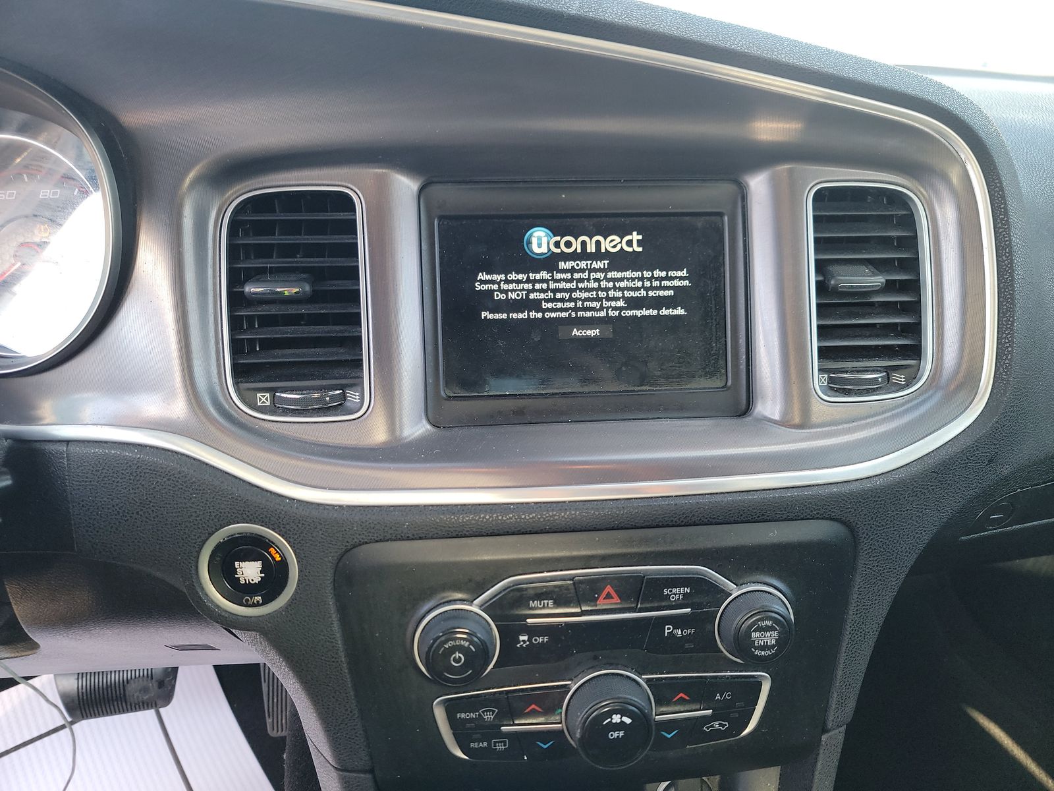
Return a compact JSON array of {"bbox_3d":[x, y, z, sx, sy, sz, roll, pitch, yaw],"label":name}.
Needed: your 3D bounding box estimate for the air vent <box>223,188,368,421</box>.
[{"bbox_3d":[-0.121,-0.047,0.393,0.072,0.122,0.030,-2,0,-5],"label":"air vent"}]

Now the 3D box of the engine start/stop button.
[{"bbox_3d":[-0.142,0.088,0.377,0.051,0.051,0.016,-2,8,-1],"label":"engine start/stop button"}]

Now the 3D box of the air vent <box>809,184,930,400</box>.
[{"bbox_3d":[0.189,-0.057,0.419,0.072,0.122,0.030,-2,0,-5],"label":"air vent"}]

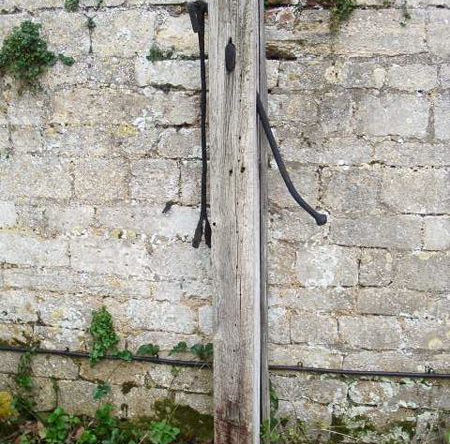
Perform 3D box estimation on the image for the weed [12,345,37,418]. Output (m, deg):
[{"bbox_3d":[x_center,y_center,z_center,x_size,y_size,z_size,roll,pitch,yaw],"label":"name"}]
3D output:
[{"bbox_3d":[-0.833,0.663,2.953,0.067,0.278,0.060,2,12,8],"label":"weed"}]

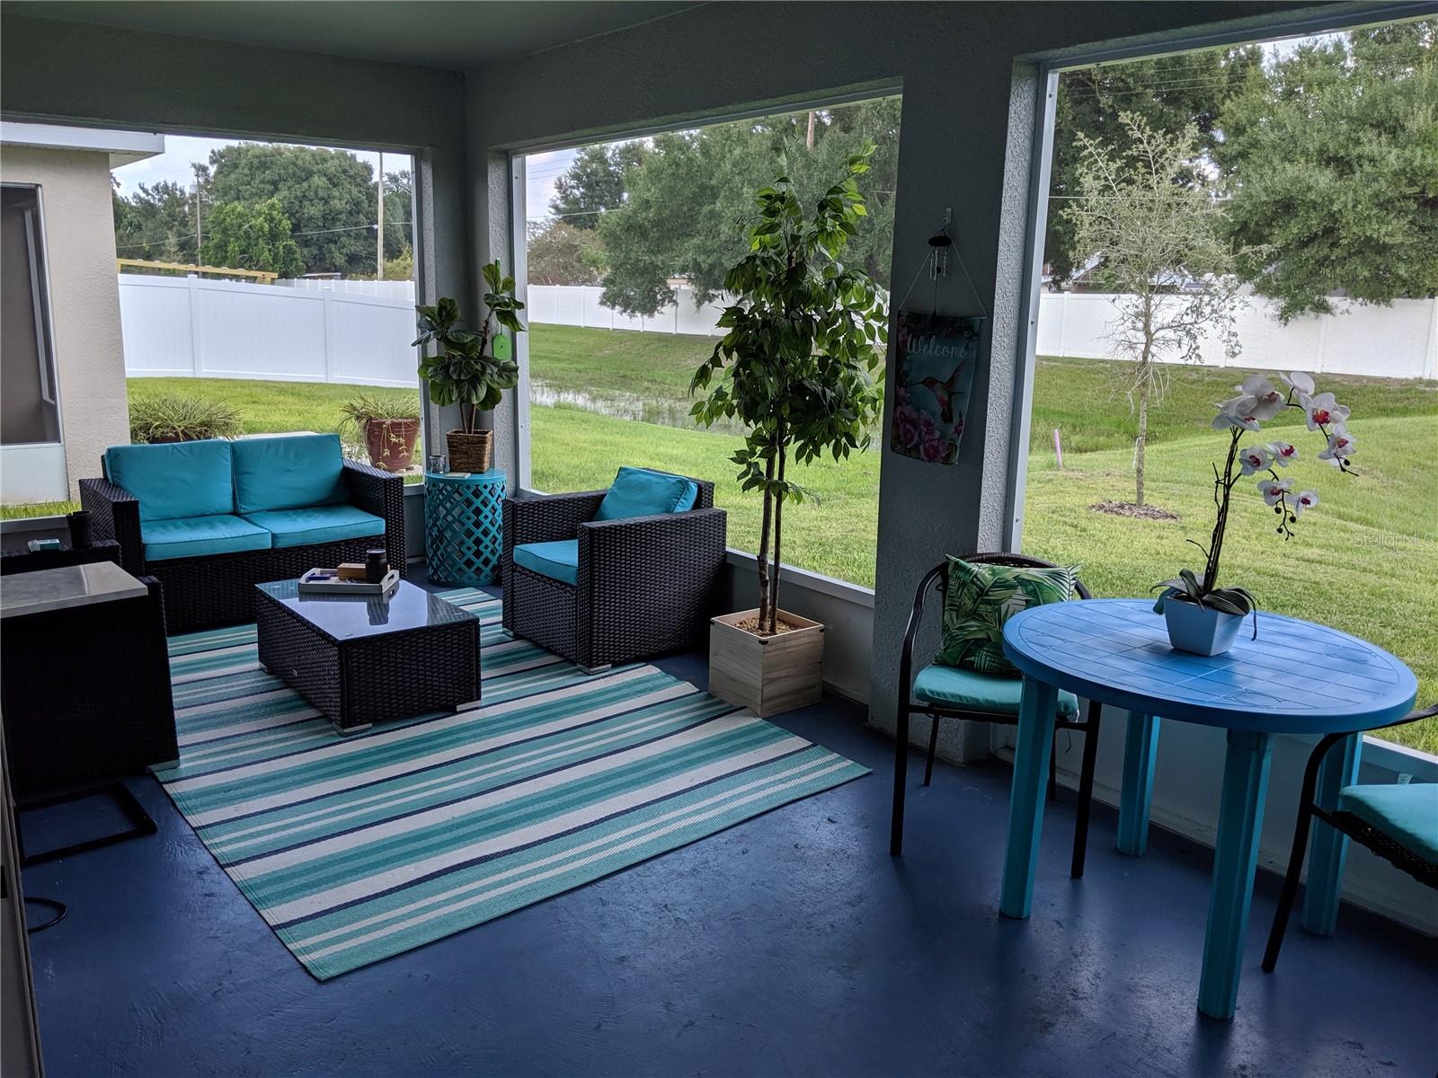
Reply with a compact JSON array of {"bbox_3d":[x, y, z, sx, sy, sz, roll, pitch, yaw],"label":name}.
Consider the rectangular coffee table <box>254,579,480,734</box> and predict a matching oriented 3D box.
[{"bbox_3d":[-1.355,0.403,4.298,0.515,0.340,0.870,-9,16,-38],"label":"rectangular coffee table"}]

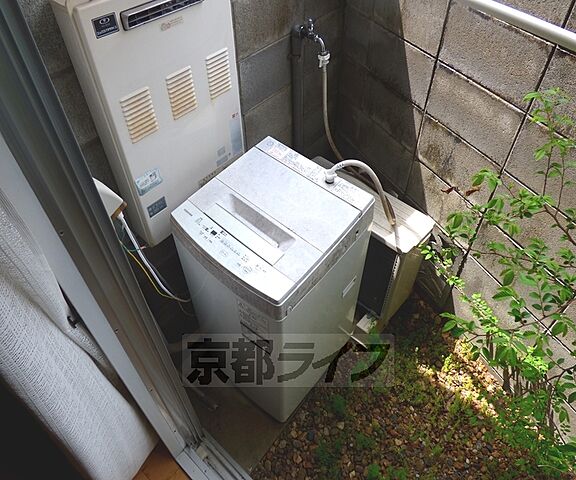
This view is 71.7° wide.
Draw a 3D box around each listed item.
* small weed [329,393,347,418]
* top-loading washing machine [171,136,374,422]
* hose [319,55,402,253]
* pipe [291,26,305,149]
[{"bbox_3d":[0.209,0.700,1.685,0.075,0.080,0.075,0,46,0],"label":"small weed"},{"bbox_3d":[-0.054,0.204,1.590,0.490,0.940,0.510,33,55,27],"label":"top-loading washing machine"},{"bbox_3d":[0.250,-0.362,1.588,0.310,0.480,0.700,-5,46,-5],"label":"hose"},{"bbox_3d":[0.041,-0.464,1.964,0.055,1.100,0.055,0,46,0],"label":"pipe"}]

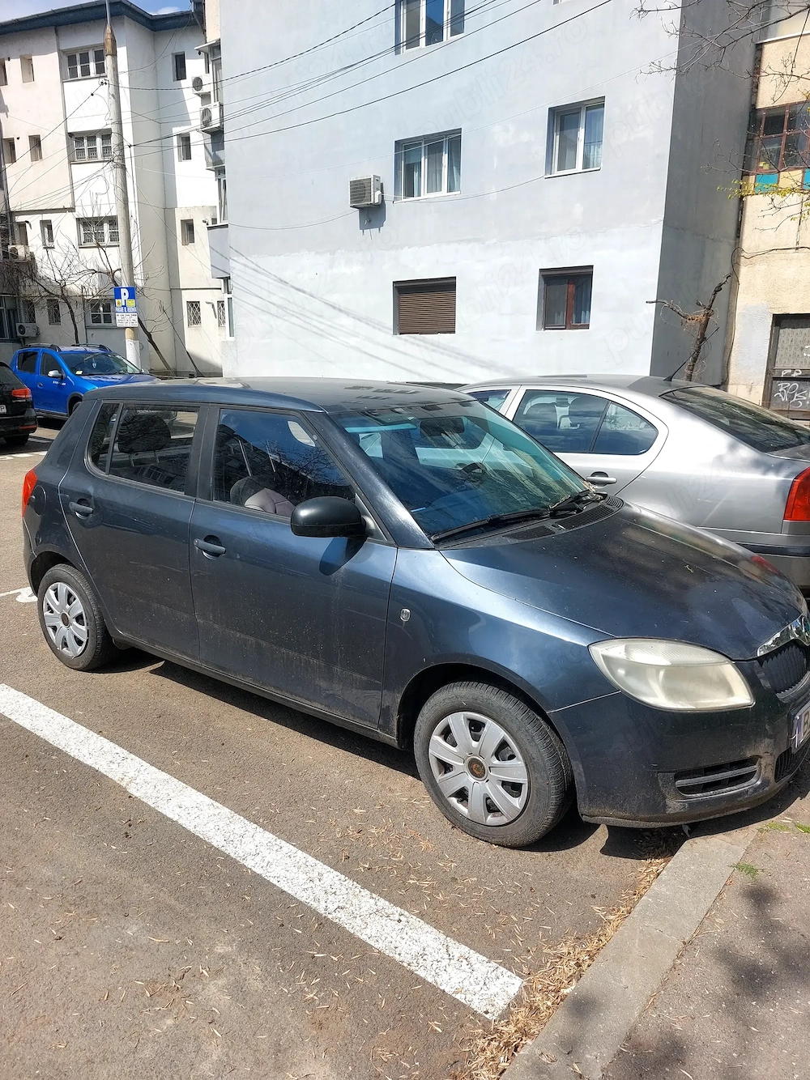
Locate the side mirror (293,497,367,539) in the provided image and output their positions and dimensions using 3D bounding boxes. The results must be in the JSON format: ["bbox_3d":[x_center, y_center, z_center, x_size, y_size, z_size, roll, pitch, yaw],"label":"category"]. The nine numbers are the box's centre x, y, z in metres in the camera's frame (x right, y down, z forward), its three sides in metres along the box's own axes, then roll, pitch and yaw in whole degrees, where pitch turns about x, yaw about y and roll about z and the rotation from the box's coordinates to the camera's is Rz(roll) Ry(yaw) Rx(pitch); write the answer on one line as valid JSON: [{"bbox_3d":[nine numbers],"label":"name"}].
[{"bbox_3d":[-0.263,-0.078,2.605,0.150,0.152,0.230,10,17,34],"label":"side mirror"}]

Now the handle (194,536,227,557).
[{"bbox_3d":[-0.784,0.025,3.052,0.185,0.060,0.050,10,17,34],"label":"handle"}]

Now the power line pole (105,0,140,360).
[{"bbox_3d":[-6.186,-7.063,16.465,0.320,8.800,0.320,11,17,34],"label":"power line pole"}]

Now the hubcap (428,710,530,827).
[{"bbox_3d":[0.248,0.773,2.537,0.400,0.400,0.060,12,18,38],"label":"hubcap"}]

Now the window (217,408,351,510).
[{"bbox_3d":[-0.471,-0.279,2.875,0.800,0.410,0.055,10,-5,34],"label":"window"}]

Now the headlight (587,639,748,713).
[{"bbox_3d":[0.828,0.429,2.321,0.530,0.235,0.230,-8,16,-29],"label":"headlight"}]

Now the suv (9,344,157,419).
[{"bbox_3d":[-6.184,-2.975,14.640,4.080,1.600,1.800,12,18,39],"label":"suv"}]

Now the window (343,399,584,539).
[{"bbox_3d":[0.306,-0.350,3.195,0.800,0.110,1.360,45,33,18],"label":"window"}]

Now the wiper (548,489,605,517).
[{"bbox_3d":[0.747,-0.160,3.315,0.100,0.070,0.580,10,17,34],"label":"wiper"}]

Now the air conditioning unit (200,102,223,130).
[{"bbox_3d":[-4.973,-10.992,19.503,0.750,0.540,0.280,10,17,33],"label":"air conditioning unit"}]

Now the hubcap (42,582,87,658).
[{"bbox_3d":[-1.758,0.415,3.899,0.400,0.400,0.060,10,17,34],"label":"hubcap"}]

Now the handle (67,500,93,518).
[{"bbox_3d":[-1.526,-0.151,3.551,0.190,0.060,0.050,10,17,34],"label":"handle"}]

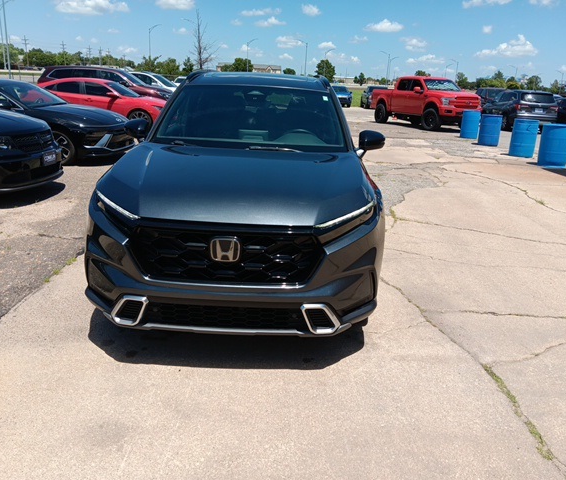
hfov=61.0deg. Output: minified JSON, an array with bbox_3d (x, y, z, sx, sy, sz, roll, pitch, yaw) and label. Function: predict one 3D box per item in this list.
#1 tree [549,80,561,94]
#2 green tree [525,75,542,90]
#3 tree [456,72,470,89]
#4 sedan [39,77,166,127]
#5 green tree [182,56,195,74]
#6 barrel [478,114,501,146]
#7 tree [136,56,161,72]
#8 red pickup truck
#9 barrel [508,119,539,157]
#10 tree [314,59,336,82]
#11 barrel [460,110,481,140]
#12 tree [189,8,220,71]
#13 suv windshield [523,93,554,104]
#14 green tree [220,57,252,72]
[{"bbox_3d":[47.321,-26.115,84.135,1.842,3.423,1.842,12,21,26],"label":"tree"},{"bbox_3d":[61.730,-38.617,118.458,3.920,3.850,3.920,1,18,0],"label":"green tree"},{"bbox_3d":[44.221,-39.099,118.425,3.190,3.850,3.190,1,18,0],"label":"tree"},{"bbox_3d":[-5.511,-4.204,14.799,4.800,1.450,1.850,5,19,6],"label":"sedan"},{"bbox_3d":[-14.186,-25.297,72.409,2.065,4.387,2.065,-1,19,-11],"label":"green tree"},{"bbox_3d":[6.375,-3.361,14.760,0.585,0.900,0.585,10,20,21],"label":"barrel"},{"bbox_3d":[-20.185,-25.649,73.040,3.513,4.179,3.513,-3,19,-15],"label":"tree"},{"bbox_3d":[6.096,-5.988,20.925,2.100,2.020,5.800,-5,19,-20],"label":"red pickup truck"},{"bbox_3d":[6.330,-2.671,12.619,0.585,0.900,0.585,11,20,24],"label":"barrel"},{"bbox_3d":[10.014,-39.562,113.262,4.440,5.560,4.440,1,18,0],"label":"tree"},{"bbox_3d":[6.594,-4.044,16.867,0.585,0.900,0.585,9,20,19],"label":"barrel"},{"bbox_3d":[-10.166,-24.739,62.605,3.835,9.837,3.835,-1,19,-9],"label":"tree"},{"bbox_3d":[10.829,-5.989,20.374,1.420,0.460,0.200,0,18,-3],"label":"suv windshield"},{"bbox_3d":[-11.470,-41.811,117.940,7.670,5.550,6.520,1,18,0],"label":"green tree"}]

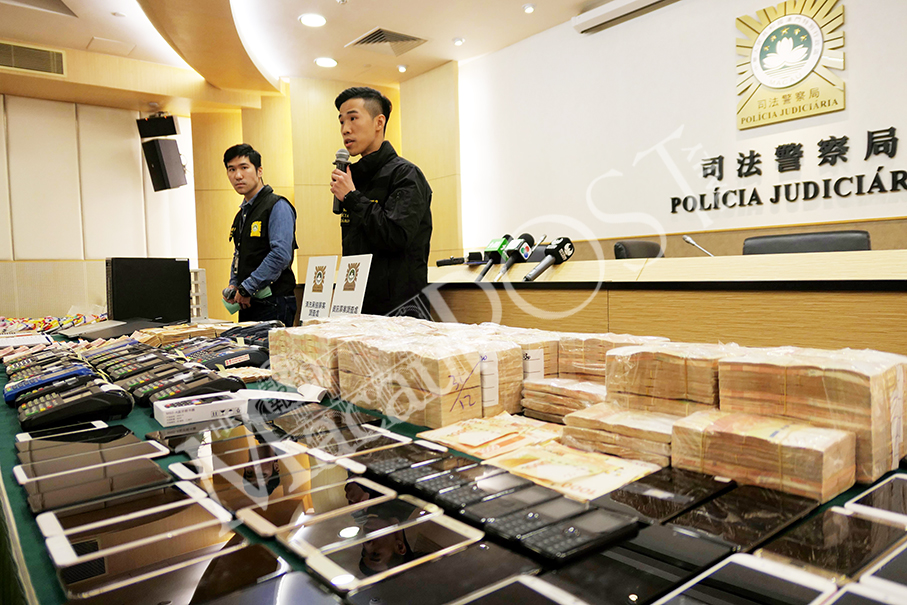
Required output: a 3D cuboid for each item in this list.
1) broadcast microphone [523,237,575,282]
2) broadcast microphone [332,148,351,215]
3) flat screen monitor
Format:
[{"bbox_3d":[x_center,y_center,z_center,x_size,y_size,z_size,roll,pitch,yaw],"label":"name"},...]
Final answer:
[{"bbox_3d":[0.414,-0.177,2.617,0.300,0.066,0.066,-38,25,-27],"label":"broadcast microphone"},{"bbox_3d":[-0.413,-0.443,2.220,0.062,0.250,0.062,3,-6,0],"label":"broadcast microphone"},{"bbox_3d":[-1.646,-0.048,3.287,0.095,0.370,0.395,0,3,41],"label":"flat screen monitor"}]

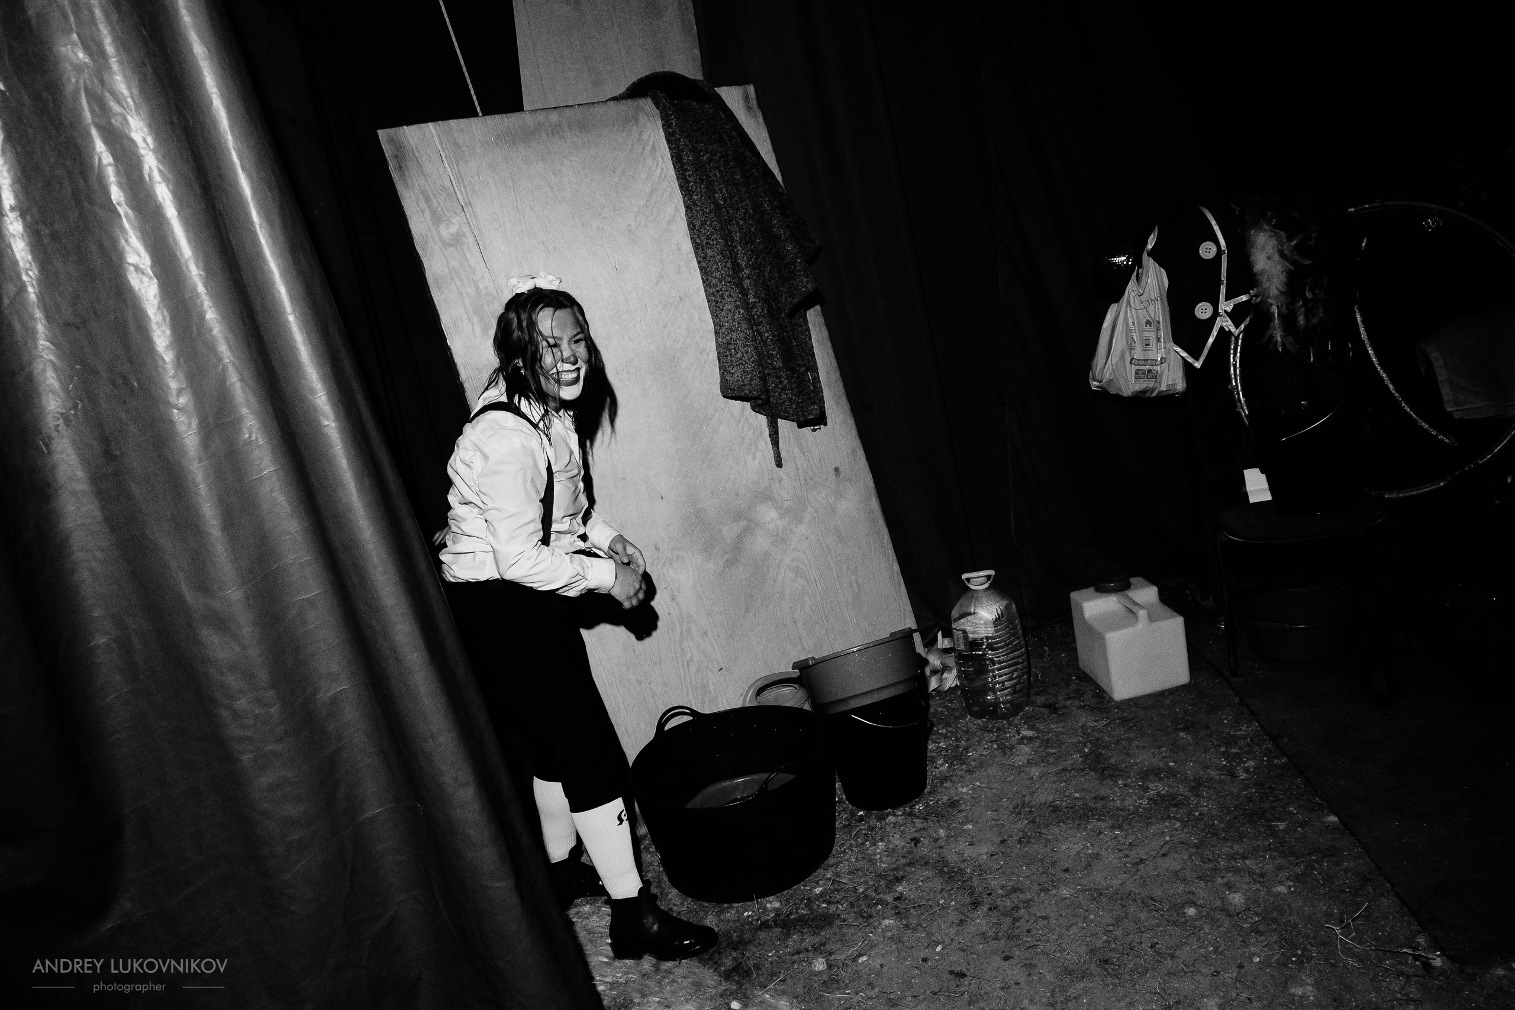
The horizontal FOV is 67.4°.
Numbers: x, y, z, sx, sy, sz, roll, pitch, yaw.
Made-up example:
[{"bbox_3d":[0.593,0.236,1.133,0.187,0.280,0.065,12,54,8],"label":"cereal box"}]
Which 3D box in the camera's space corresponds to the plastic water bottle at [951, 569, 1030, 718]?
[{"bbox_3d":[0.644,0.374,3.176,0.205,0.390,0.205,-12,15,0],"label":"plastic water bottle"}]

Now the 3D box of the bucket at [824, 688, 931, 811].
[{"bbox_3d":[0.304,0.593,2.868,0.300,0.270,0.300,-11,15,3],"label":"bucket"}]

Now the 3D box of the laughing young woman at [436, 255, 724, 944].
[{"bbox_3d":[-0.411,0.266,2.359,0.520,1.431,0.480,-7,15,19],"label":"laughing young woman"}]

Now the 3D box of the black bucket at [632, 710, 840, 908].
[{"bbox_3d":[-0.046,0.691,2.698,0.465,0.310,0.475,-11,15,3],"label":"black bucket"}]

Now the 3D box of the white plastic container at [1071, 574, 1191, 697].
[{"bbox_3d":[1.038,0.359,3.183,0.216,0.260,0.243,-13,15,-4],"label":"white plastic container"}]

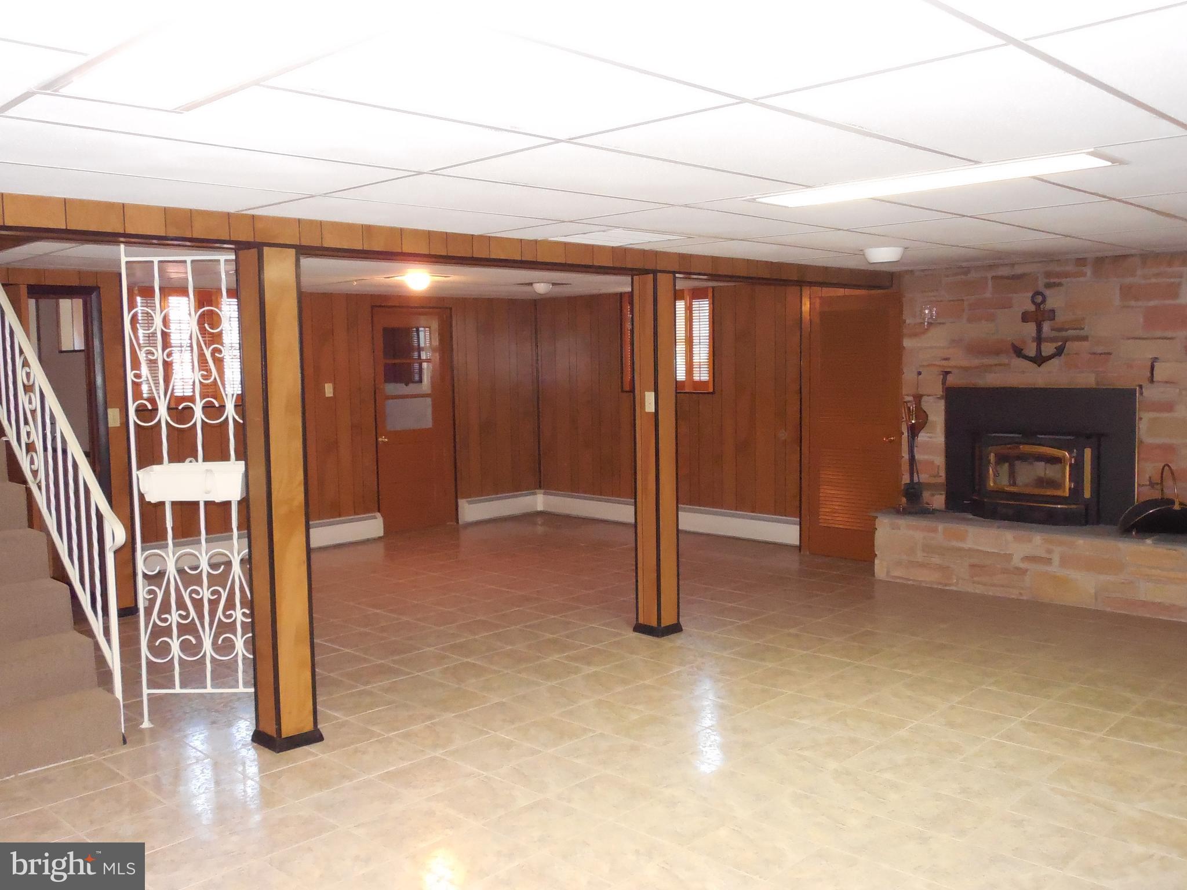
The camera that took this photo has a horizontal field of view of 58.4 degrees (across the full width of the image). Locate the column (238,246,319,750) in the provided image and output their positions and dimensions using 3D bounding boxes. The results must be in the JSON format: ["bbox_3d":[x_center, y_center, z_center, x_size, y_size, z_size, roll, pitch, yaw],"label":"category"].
[{"bbox_3d":[-1.295,0.218,4.364,0.204,2.030,0.204,4,7,44],"label":"column"}]

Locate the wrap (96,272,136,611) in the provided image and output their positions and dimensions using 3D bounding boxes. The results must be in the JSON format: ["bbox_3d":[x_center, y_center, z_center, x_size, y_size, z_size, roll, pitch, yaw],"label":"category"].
[{"bbox_3d":[-3.030,-0.003,6.697,0.159,2.143,0.154,4,7,44],"label":"wrap"}]

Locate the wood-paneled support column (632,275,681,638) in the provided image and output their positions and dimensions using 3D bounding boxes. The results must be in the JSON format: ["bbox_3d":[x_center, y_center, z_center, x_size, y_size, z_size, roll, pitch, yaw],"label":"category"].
[{"bbox_3d":[0.357,0.049,6.063,0.204,2.030,0.204,4,7,44],"label":"wood-paneled support column"}]

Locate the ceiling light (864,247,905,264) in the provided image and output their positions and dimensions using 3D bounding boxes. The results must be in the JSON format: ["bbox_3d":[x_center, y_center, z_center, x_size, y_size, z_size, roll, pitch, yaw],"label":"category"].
[{"bbox_3d":[1.628,-1.058,5.951,0.232,0.074,0.232,4,7,44],"label":"ceiling light"}]

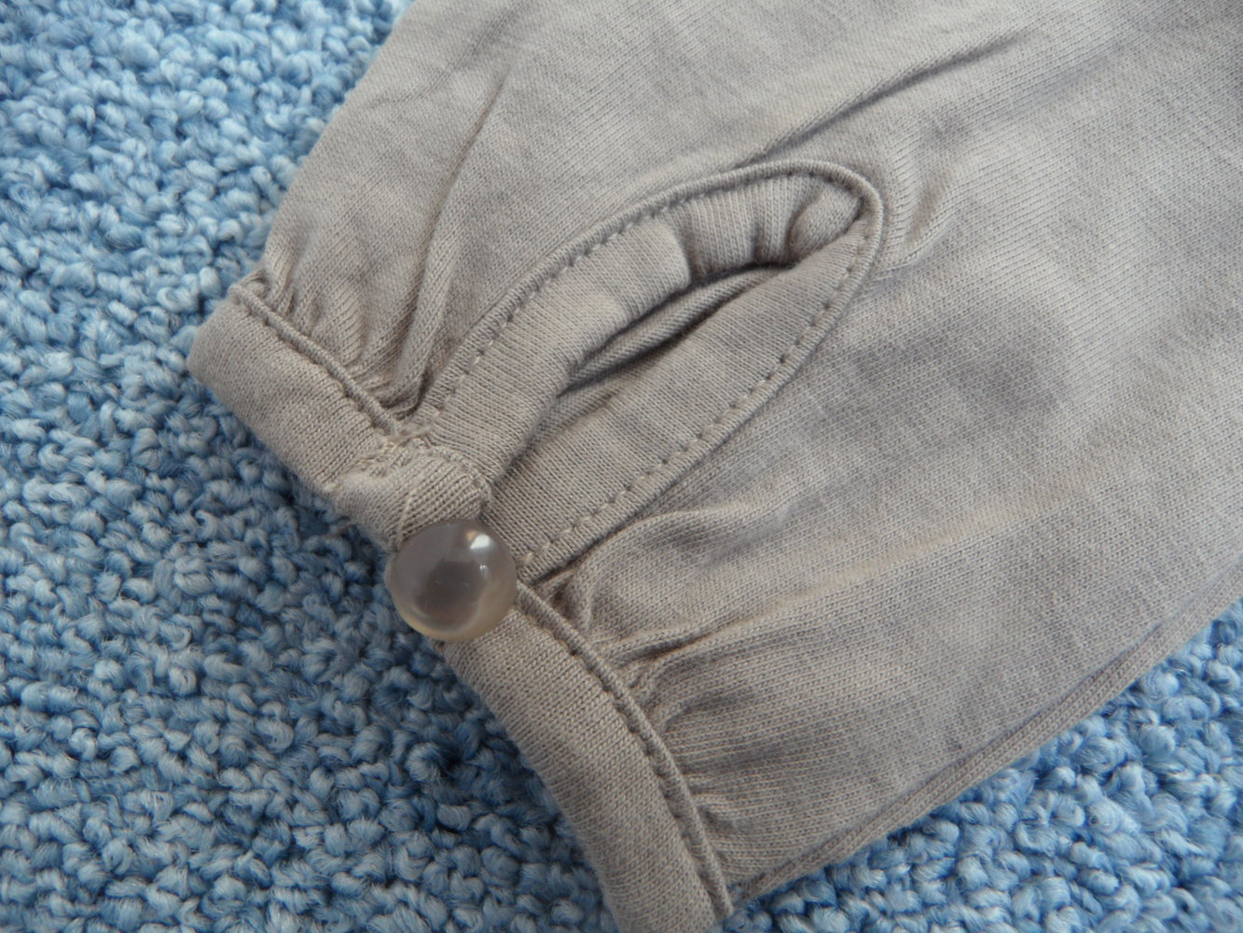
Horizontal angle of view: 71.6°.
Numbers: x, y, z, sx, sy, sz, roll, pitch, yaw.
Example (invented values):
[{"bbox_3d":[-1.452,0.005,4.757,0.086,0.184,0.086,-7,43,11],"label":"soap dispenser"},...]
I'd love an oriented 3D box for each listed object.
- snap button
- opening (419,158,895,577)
[{"bbox_3d":[-0.015,0.010,0.076,0.011,0.009,0.011,0,72,0],"label":"snap button"},{"bbox_3d":[0.005,-0.014,0.090,0.056,0.007,0.027,-39,76,-12],"label":"opening"}]

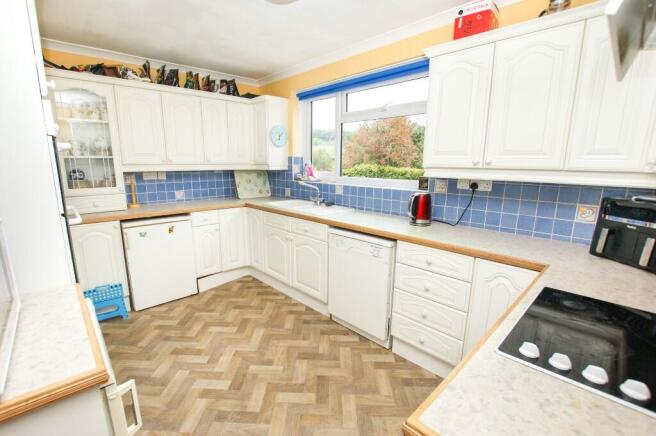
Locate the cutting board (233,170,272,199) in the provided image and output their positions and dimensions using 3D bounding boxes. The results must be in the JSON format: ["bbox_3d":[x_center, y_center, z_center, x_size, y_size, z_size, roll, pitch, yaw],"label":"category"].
[{"bbox_3d":[-1.040,-0.485,3.784,0.410,0.430,0.020,-7,-9,-35],"label":"cutting board"}]

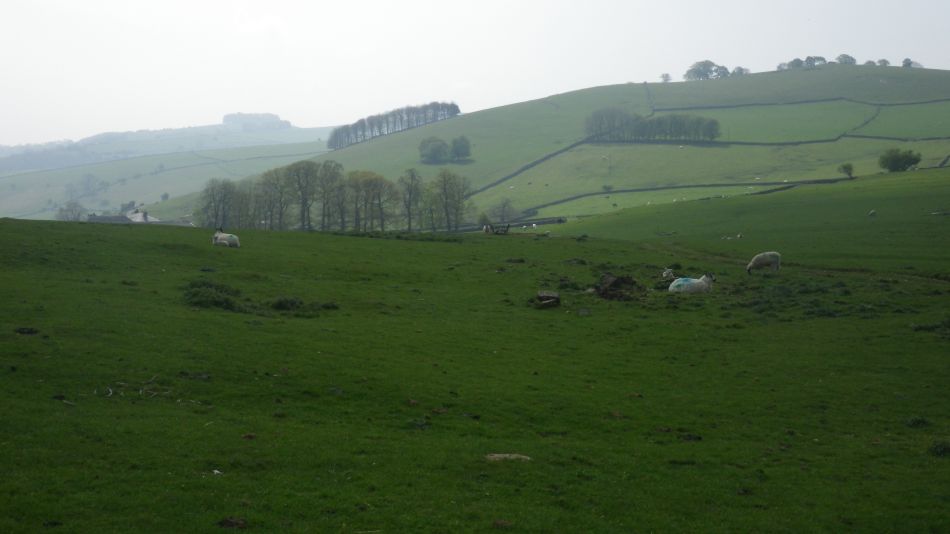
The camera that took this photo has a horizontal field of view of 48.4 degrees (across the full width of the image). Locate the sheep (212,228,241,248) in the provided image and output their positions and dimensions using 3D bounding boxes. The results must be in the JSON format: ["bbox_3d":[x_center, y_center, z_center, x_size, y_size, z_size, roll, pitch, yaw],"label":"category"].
[{"bbox_3d":[-8.457,-0.970,36.000,1.080,0.680,0.470,-2,3,-35],"label":"sheep"}]

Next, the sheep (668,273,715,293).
[{"bbox_3d":[5.840,0.438,28.500,1.200,0.570,0.500,0,2,-10],"label":"sheep"}]

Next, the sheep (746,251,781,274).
[{"bbox_3d":[9.273,-0.121,34.000,1.100,0.780,0.420,1,2,16],"label":"sheep"}]

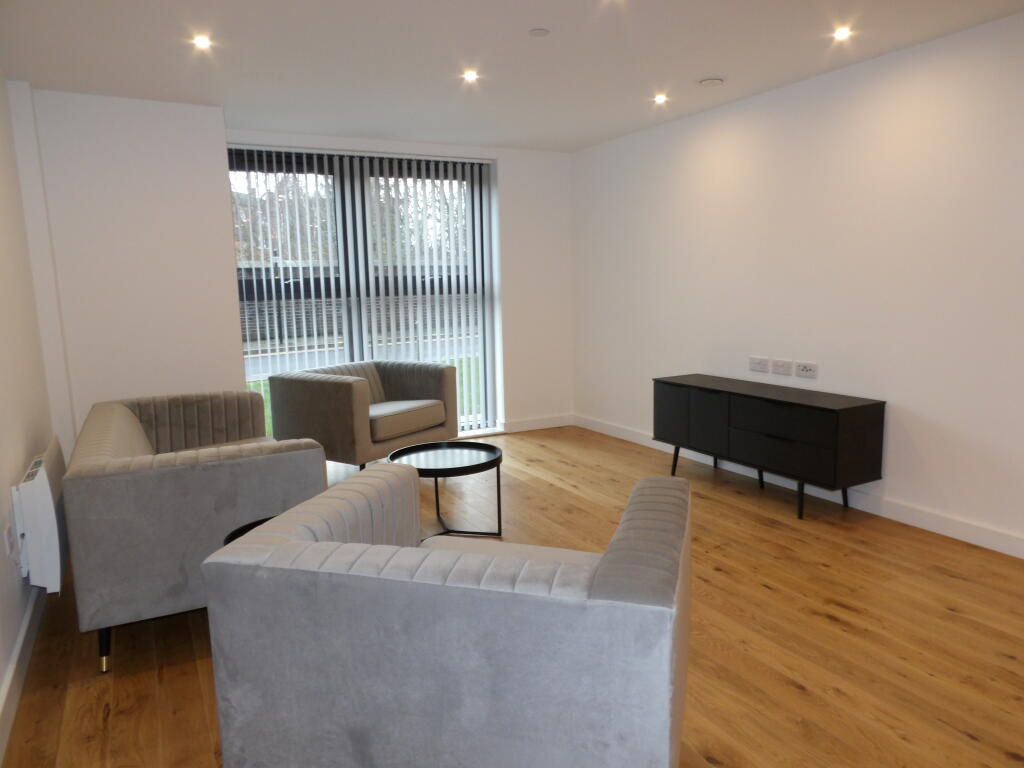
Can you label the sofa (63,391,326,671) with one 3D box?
[{"bbox_3d":[-1.414,0.544,3.201,0.835,0.735,1.545,-6,9,-27],"label":"sofa"}]

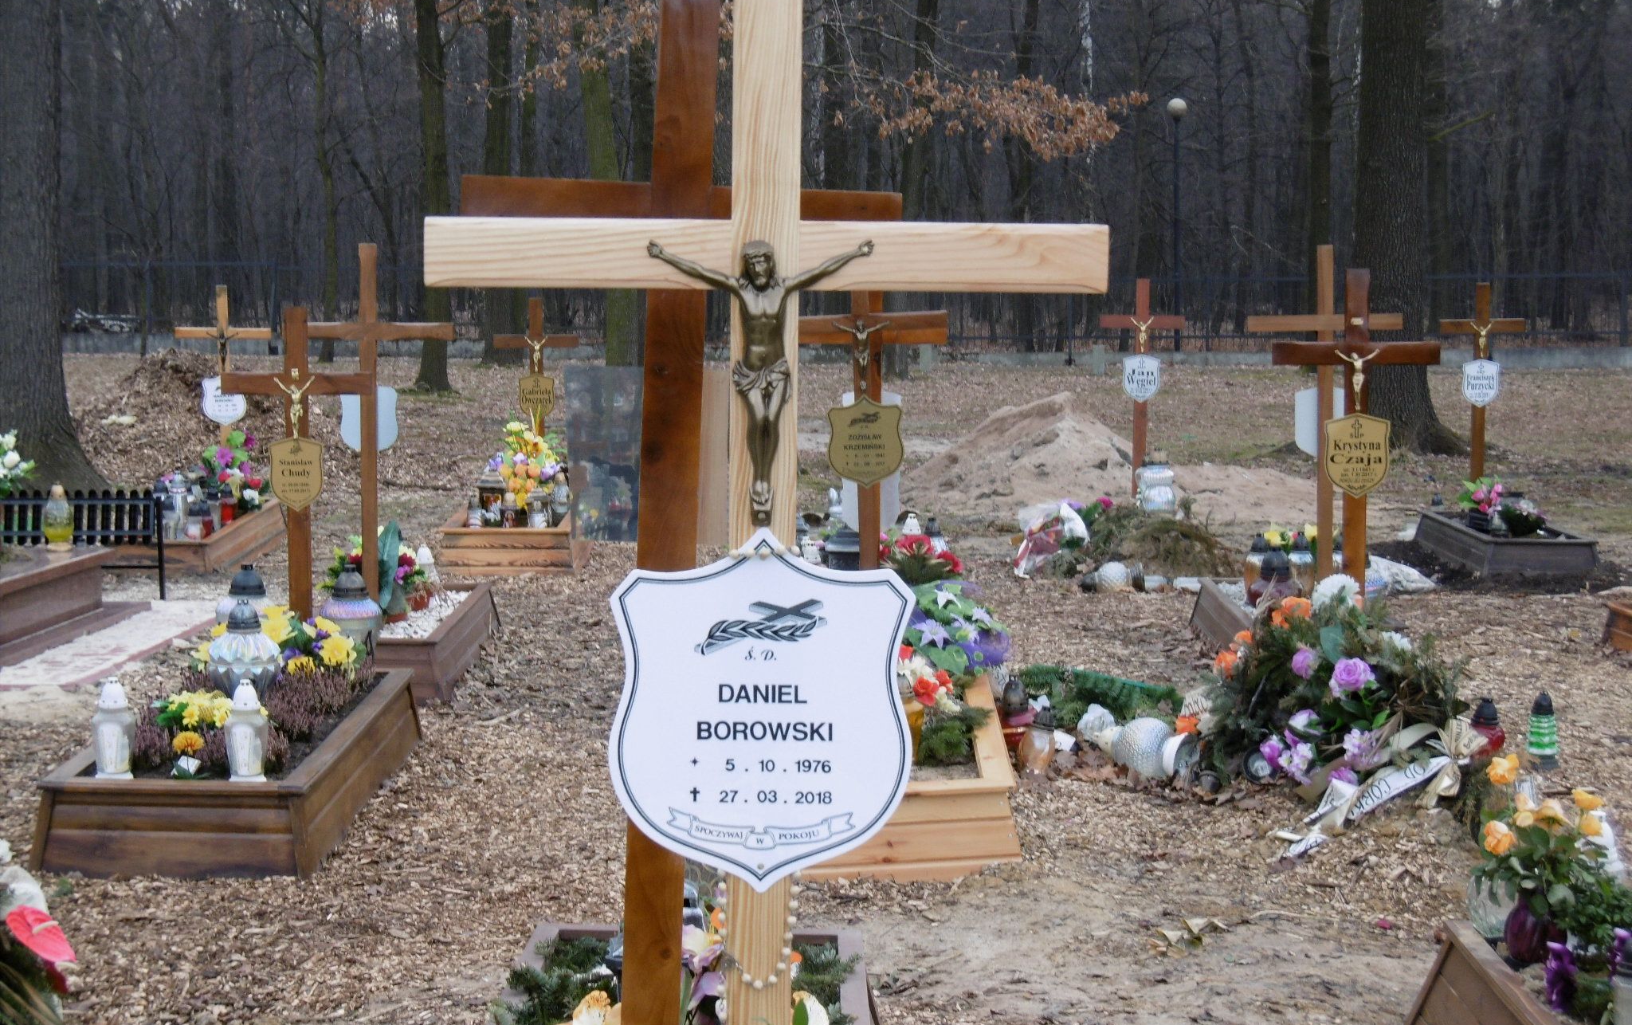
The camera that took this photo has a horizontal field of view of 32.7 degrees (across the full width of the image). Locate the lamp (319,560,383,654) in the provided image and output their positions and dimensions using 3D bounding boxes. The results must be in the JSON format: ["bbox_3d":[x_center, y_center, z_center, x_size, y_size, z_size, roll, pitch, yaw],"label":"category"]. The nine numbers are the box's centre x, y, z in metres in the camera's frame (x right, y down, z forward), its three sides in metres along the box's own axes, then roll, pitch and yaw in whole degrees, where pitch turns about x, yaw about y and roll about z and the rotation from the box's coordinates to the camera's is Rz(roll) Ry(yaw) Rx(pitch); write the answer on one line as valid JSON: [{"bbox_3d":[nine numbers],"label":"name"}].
[{"bbox_3d":[-1.564,0.349,9.365,0.214,0.360,0.214,0,5,0],"label":"lamp"}]

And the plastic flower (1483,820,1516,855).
[{"bbox_3d":[1.339,0.637,5.450,0.063,0.067,0.063,0,5,0],"label":"plastic flower"}]

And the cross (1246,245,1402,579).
[{"bbox_3d":[1.937,-0.181,10.671,0.600,1.680,0.070,0,5,0],"label":"cross"}]

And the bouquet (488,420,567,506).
[{"bbox_3d":[-1.653,-0.269,15.922,0.430,0.520,0.360,0,5,0],"label":"bouquet"}]

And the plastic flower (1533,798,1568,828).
[{"bbox_3d":[1.455,0.596,5.500,0.067,0.060,0.065,0,5,0],"label":"plastic flower"}]

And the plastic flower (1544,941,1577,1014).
[{"bbox_3d":[1.396,0.873,5.220,0.063,0.137,0.062,0,5,0],"label":"plastic flower"}]

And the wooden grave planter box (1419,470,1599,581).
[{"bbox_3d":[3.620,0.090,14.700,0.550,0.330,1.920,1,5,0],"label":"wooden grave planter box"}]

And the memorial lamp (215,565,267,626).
[{"bbox_3d":[-1.915,0.353,9.365,0.212,0.360,0.212,0,5,0],"label":"memorial lamp"}]

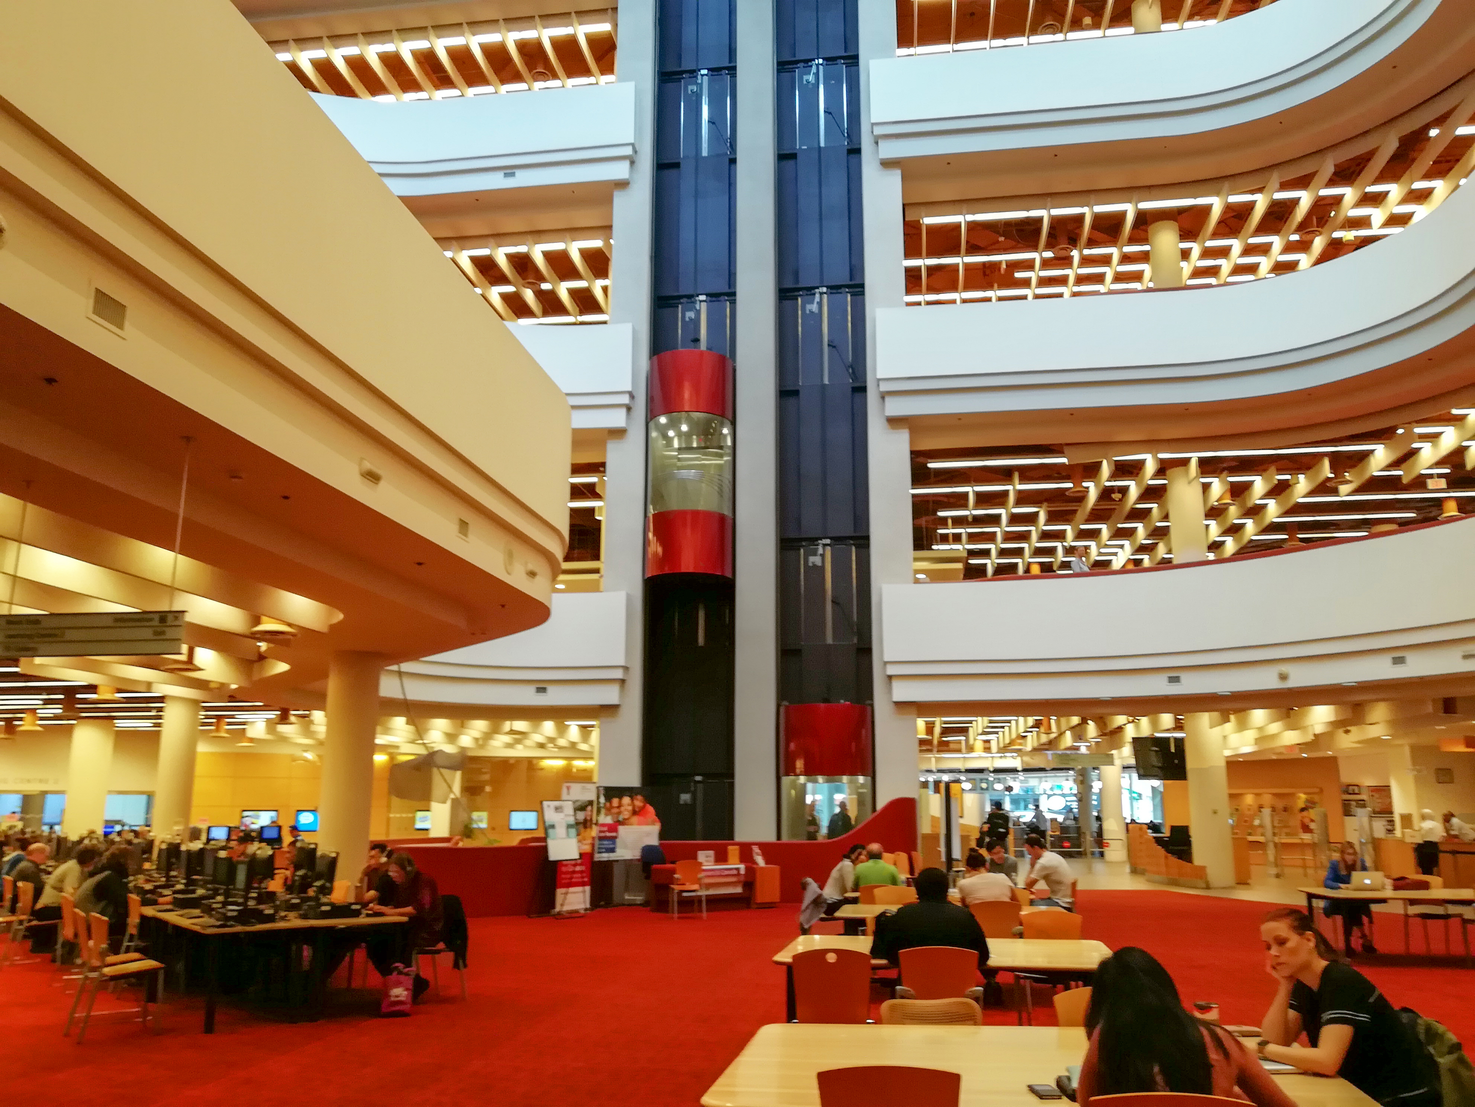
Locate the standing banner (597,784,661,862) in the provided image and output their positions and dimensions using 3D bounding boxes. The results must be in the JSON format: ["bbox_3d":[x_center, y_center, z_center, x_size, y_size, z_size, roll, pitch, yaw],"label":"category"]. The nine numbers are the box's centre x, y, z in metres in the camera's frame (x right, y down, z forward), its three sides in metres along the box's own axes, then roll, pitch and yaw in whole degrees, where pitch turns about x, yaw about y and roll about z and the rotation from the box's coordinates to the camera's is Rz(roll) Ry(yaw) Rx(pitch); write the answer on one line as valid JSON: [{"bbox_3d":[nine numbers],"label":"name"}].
[{"bbox_3d":[-1.827,4.490,19.200,1.150,1.250,0.120,7,-14,-29],"label":"standing banner"}]

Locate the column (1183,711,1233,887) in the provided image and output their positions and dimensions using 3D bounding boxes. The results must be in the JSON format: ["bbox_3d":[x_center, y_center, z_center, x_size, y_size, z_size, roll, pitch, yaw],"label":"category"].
[{"bbox_3d":[9.640,4.981,23.478,0.750,3.600,0.750,0,-12,0],"label":"column"}]

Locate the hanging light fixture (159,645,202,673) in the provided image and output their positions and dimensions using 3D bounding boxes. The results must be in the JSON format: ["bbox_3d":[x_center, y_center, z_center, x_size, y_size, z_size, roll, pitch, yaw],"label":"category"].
[{"bbox_3d":[-7.520,1.380,15.569,0.500,0.420,0.500,0,-12,0],"label":"hanging light fixture"}]

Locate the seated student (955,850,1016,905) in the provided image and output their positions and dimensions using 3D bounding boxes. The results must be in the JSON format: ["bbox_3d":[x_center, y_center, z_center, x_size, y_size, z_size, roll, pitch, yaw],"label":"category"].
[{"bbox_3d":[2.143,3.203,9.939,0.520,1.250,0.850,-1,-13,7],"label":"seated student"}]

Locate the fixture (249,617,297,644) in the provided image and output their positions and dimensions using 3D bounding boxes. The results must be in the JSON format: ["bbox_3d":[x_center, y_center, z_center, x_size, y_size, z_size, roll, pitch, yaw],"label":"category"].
[{"bbox_3d":[-4.918,0.825,12.200,0.480,0.320,0.480,0,-12,0],"label":"fixture"}]

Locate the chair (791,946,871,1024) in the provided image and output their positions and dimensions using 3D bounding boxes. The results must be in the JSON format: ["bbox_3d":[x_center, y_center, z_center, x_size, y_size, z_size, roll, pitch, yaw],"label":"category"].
[{"bbox_3d":[0.550,2.672,6.579,0.480,0.820,0.540,-2,-13,7],"label":"chair"}]

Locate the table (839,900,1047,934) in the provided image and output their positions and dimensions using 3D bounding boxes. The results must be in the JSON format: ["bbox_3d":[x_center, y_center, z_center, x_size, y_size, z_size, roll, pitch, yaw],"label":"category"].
[{"bbox_3d":[1.898,3.473,9.964,2.060,0.715,1.300,-2,-13,9],"label":"table"}]

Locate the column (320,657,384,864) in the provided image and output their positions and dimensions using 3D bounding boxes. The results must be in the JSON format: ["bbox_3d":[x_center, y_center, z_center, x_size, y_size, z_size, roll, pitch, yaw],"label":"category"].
[{"bbox_3d":[-5.320,3.238,15.773,0.650,3.680,0.650,0,-12,0],"label":"column"}]

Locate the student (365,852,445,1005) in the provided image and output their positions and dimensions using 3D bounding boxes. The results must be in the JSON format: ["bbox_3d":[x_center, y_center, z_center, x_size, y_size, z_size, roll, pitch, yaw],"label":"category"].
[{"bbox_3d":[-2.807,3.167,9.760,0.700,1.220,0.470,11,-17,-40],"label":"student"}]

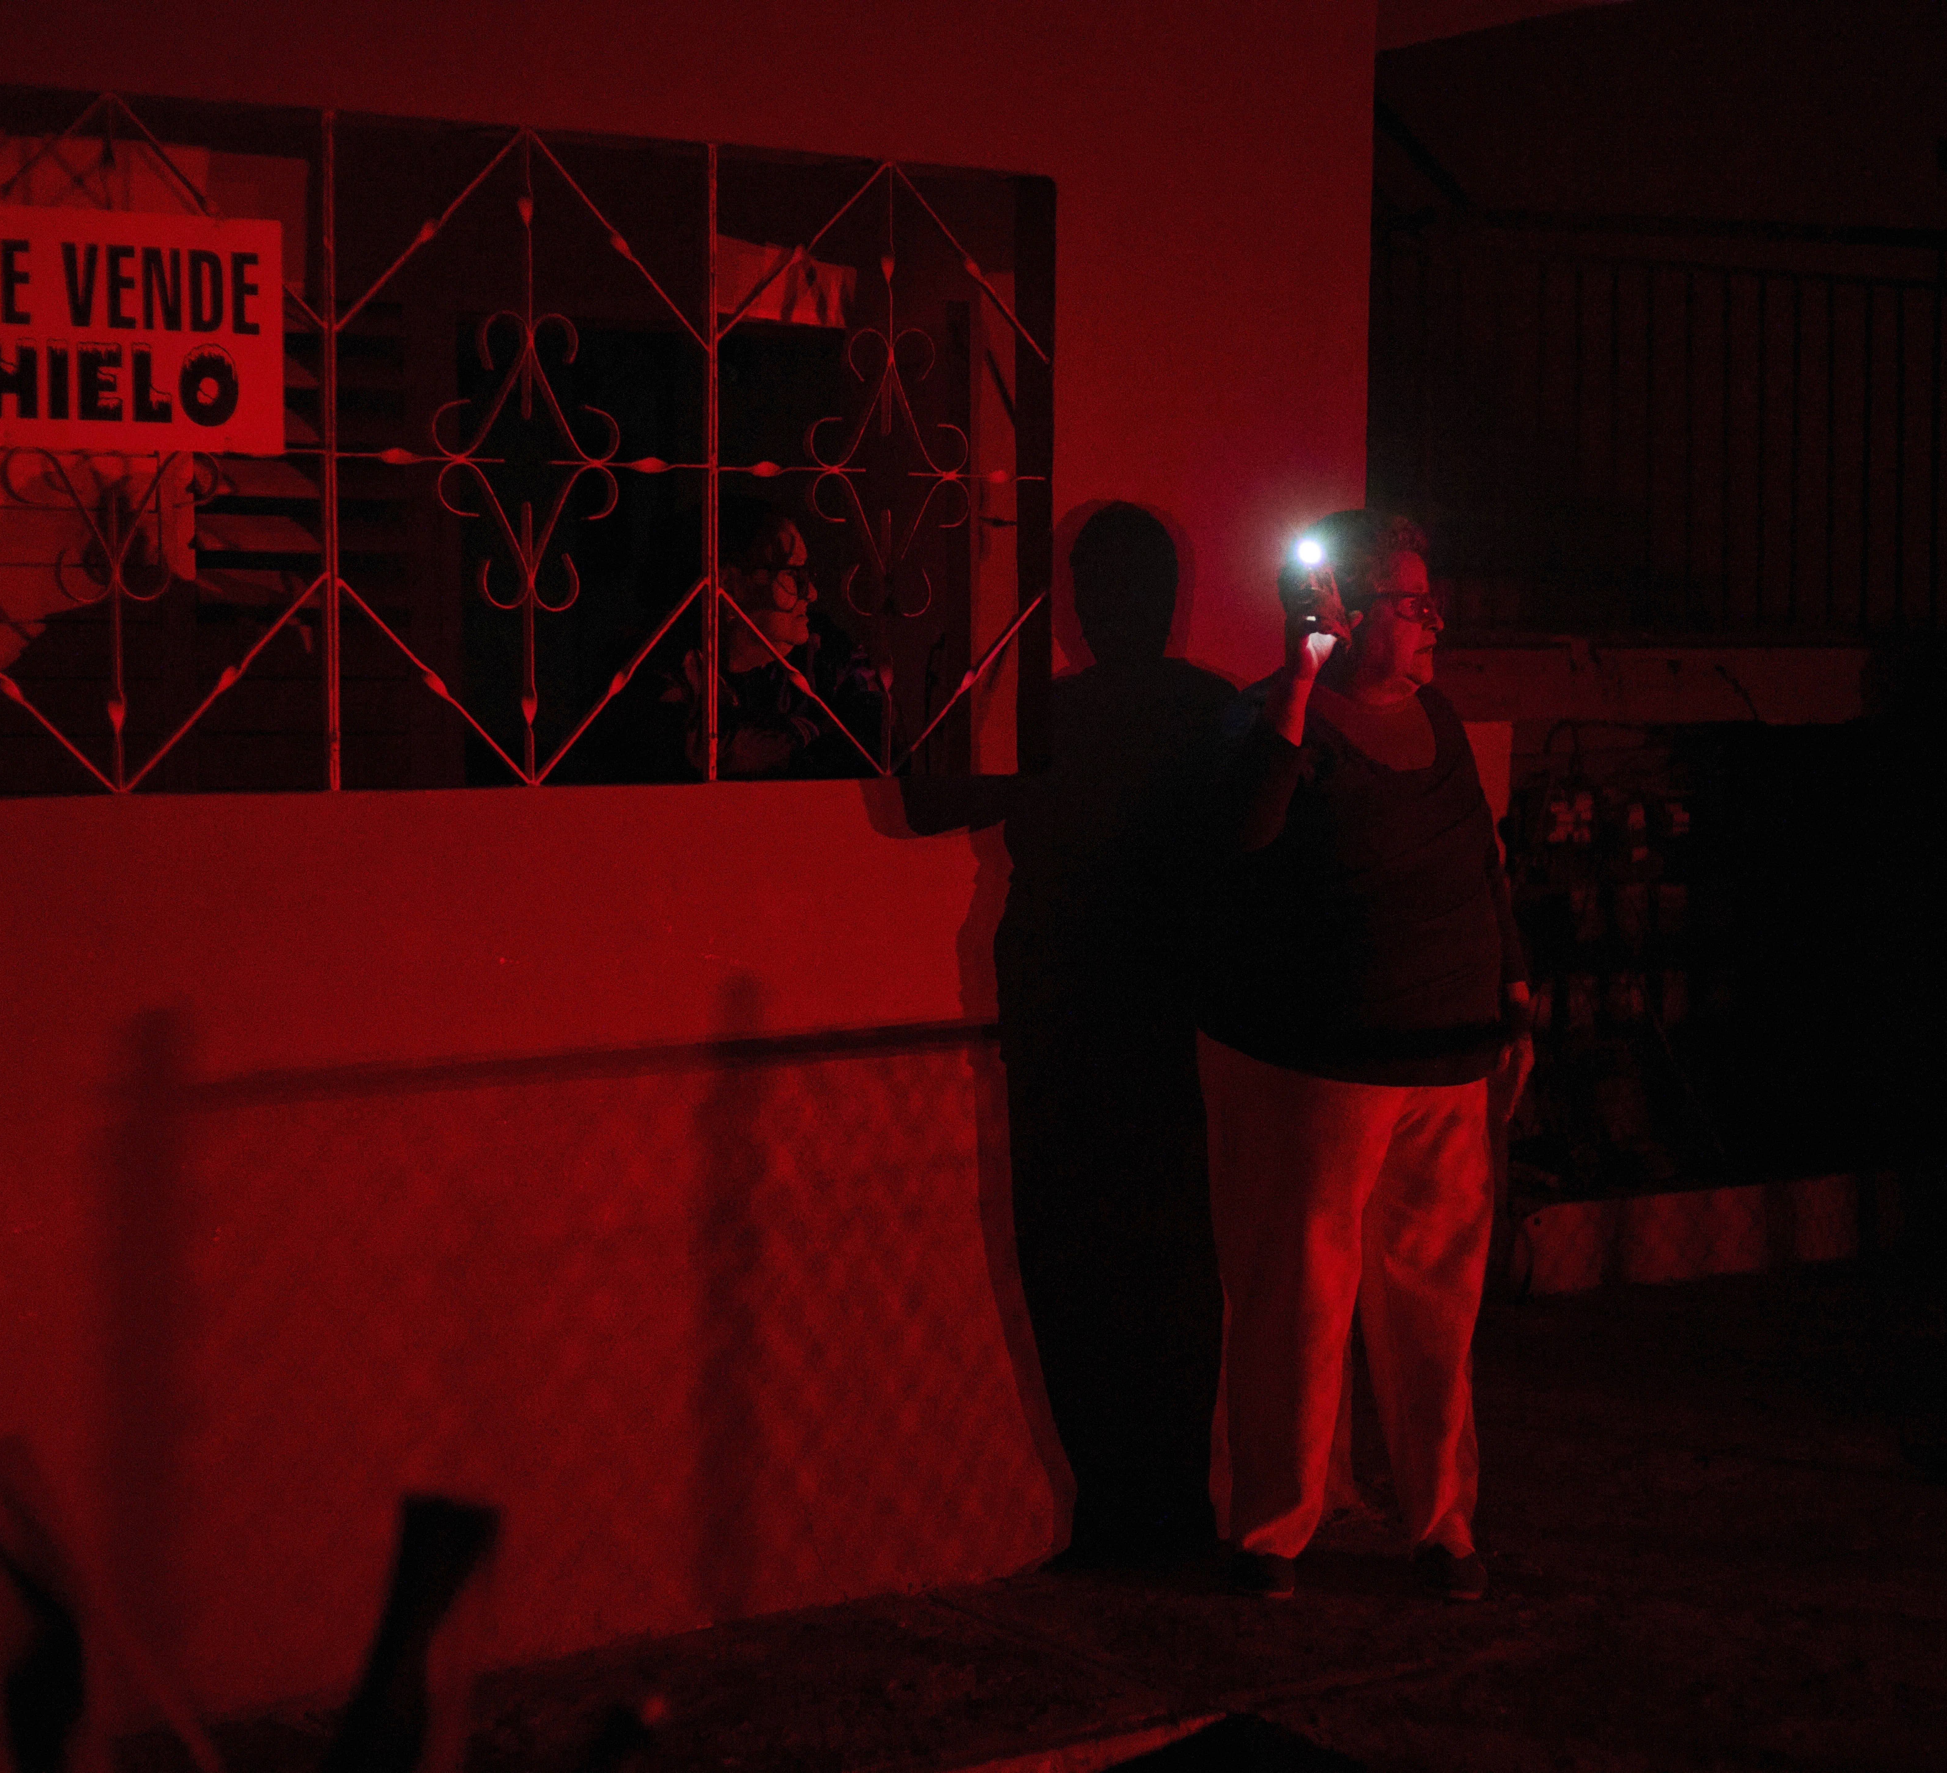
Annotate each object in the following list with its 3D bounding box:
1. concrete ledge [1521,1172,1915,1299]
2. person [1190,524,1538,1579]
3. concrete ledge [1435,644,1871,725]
[{"bbox_3d":[1.609,0.762,6.782,1.098,0.200,0.300,-2,5,-25],"label":"concrete ledge"},{"bbox_3d":[0.586,0.256,4.419,0.500,1.610,0.400,-3,6,-32],"label":"person"},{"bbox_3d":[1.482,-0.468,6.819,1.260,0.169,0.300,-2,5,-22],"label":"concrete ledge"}]

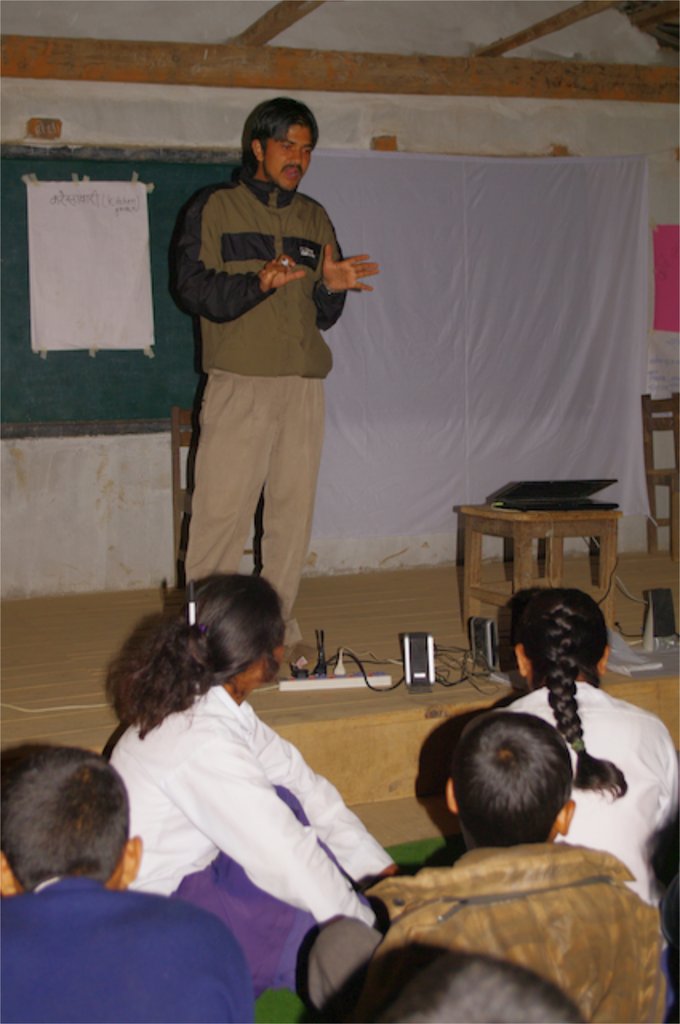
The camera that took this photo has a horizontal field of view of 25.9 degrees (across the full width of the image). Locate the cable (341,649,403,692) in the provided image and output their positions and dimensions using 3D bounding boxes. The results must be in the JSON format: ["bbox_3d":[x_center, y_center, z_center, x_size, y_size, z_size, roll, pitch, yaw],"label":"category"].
[{"bbox_3d":[0.090,0.450,4.227,0.180,0.090,0.130,-1,8,1],"label":"cable"}]

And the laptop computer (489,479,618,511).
[{"bbox_3d":[0.708,-0.063,4.898,0.360,0.100,0.255,-3,9,-17],"label":"laptop computer"}]

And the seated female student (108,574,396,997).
[{"bbox_3d":[-0.187,0.525,3.033,0.550,0.760,0.400,-7,10,-38],"label":"seated female student"}]

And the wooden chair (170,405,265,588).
[{"bbox_3d":[-0.375,-0.031,5.471,0.380,0.710,0.400,-4,9,-19],"label":"wooden chair"}]

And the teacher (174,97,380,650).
[{"bbox_3d":[-0.216,-0.427,4.662,0.520,1.710,0.420,-5,9,-27],"label":"teacher"}]

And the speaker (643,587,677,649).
[{"bbox_3d":[1.020,0.339,4.681,0.090,0.165,0.085,-3,9,-17],"label":"speaker"}]

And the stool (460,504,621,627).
[{"bbox_3d":[0.661,0.180,4.972,0.400,0.400,0.400,-5,9,-29],"label":"stool"}]

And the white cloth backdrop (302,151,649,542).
[{"bbox_3d":[0.561,-0.676,5.967,1.520,1.520,0.080,-4,9,-19],"label":"white cloth backdrop"}]

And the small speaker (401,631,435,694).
[{"bbox_3d":[0.219,0.421,4.173,0.085,0.165,0.090,0,8,3],"label":"small speaker"}]

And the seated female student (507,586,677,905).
[{"bbox_3d":[0.500,0.522,2.995,0.430,0.740,0.520,-1,8,-1],"label":"seated female student"}]

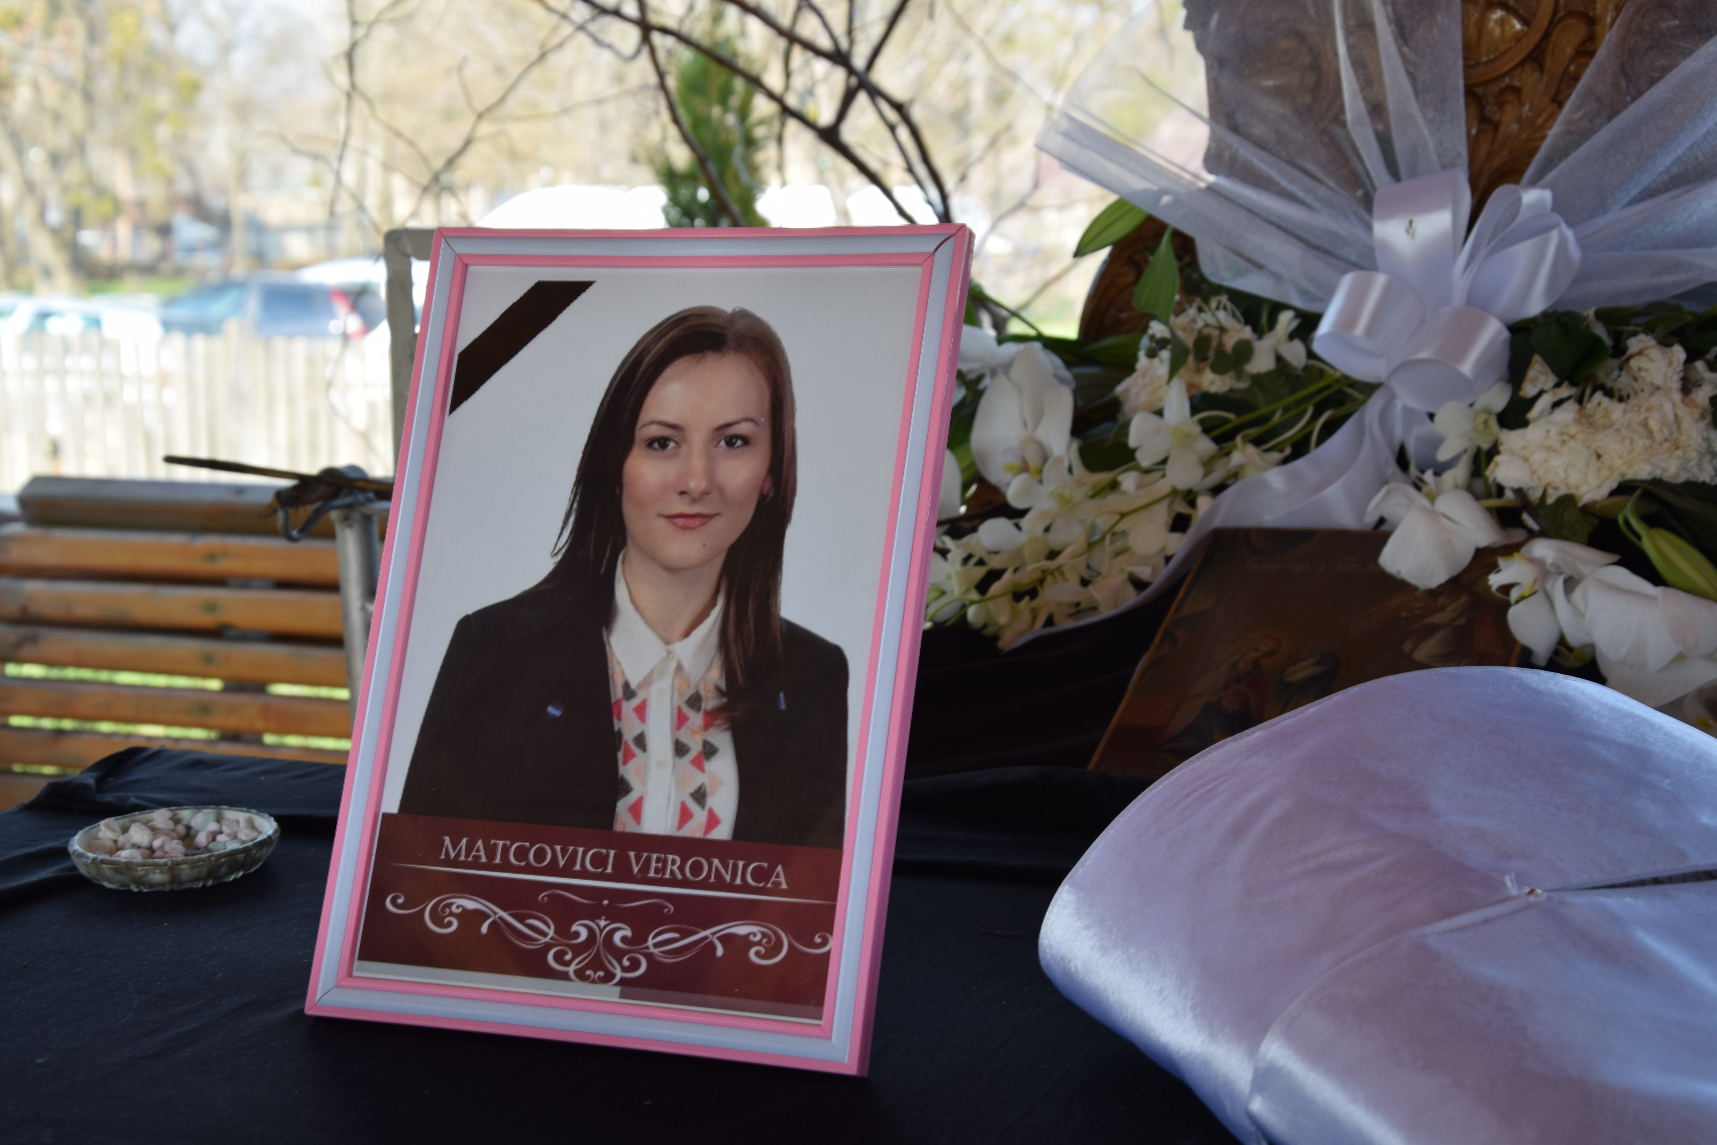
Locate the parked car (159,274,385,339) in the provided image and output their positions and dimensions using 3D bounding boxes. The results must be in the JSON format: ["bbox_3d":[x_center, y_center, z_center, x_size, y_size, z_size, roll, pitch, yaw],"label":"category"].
[{"bbox_3d":[-6.955,-2.727,34.500,4.300,1.480,1.760,3,10,20],"label":"parked car"}]

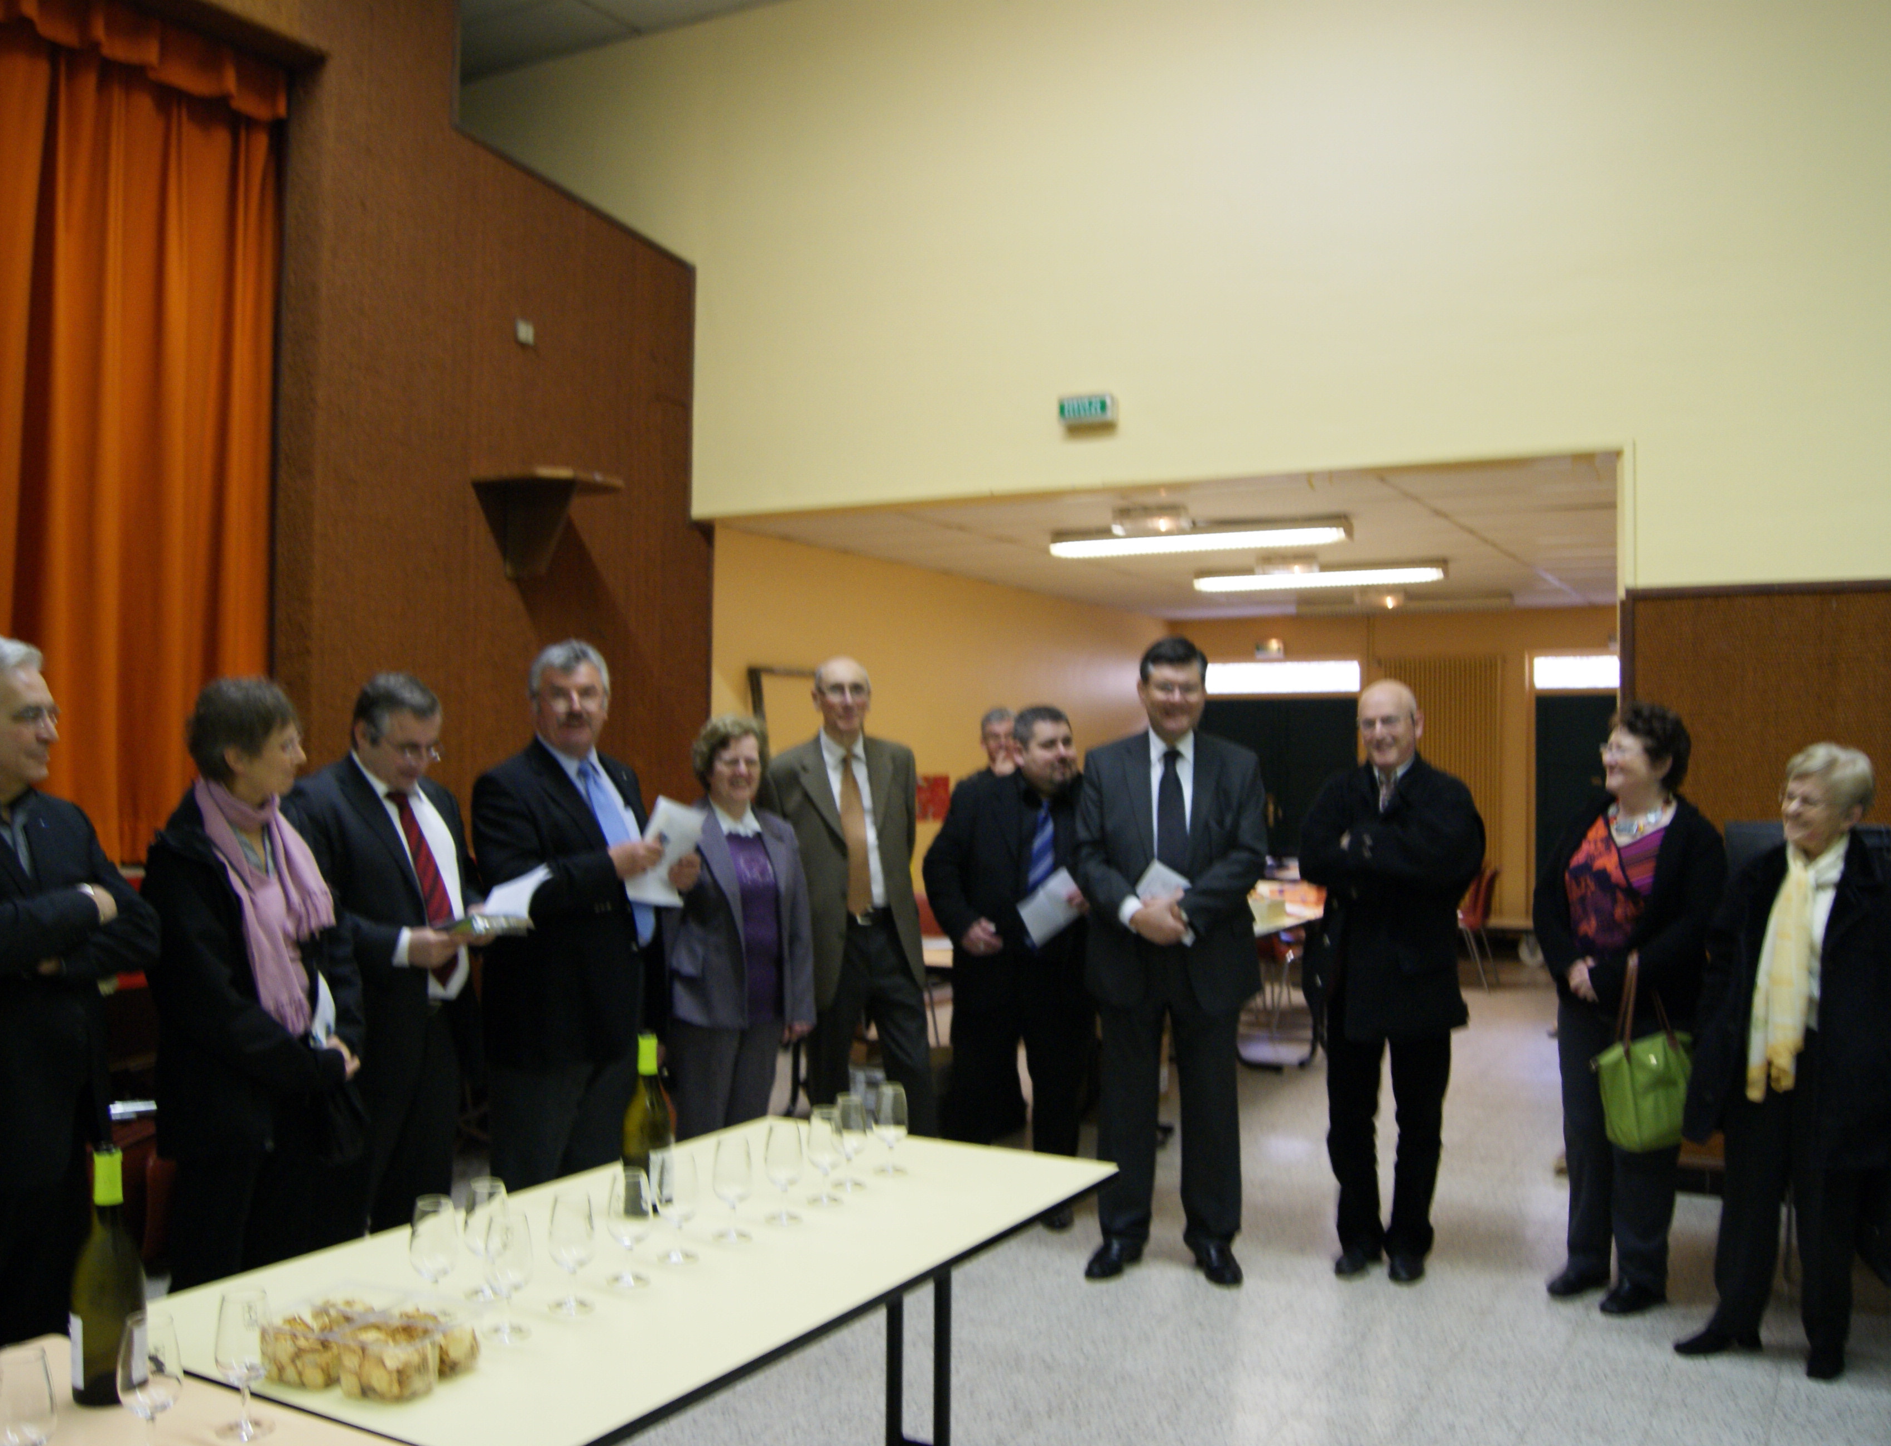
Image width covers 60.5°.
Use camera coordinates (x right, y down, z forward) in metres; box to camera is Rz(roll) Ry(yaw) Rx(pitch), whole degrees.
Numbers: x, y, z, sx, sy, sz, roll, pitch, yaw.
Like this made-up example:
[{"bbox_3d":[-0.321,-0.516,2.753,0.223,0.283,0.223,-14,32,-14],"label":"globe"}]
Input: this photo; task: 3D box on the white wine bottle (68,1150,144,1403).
[{"bbox_3d":[-0.968,0.636,1.882,0.079,0.293,0.079,1,-2,0],"label":"white wine bottle"}]

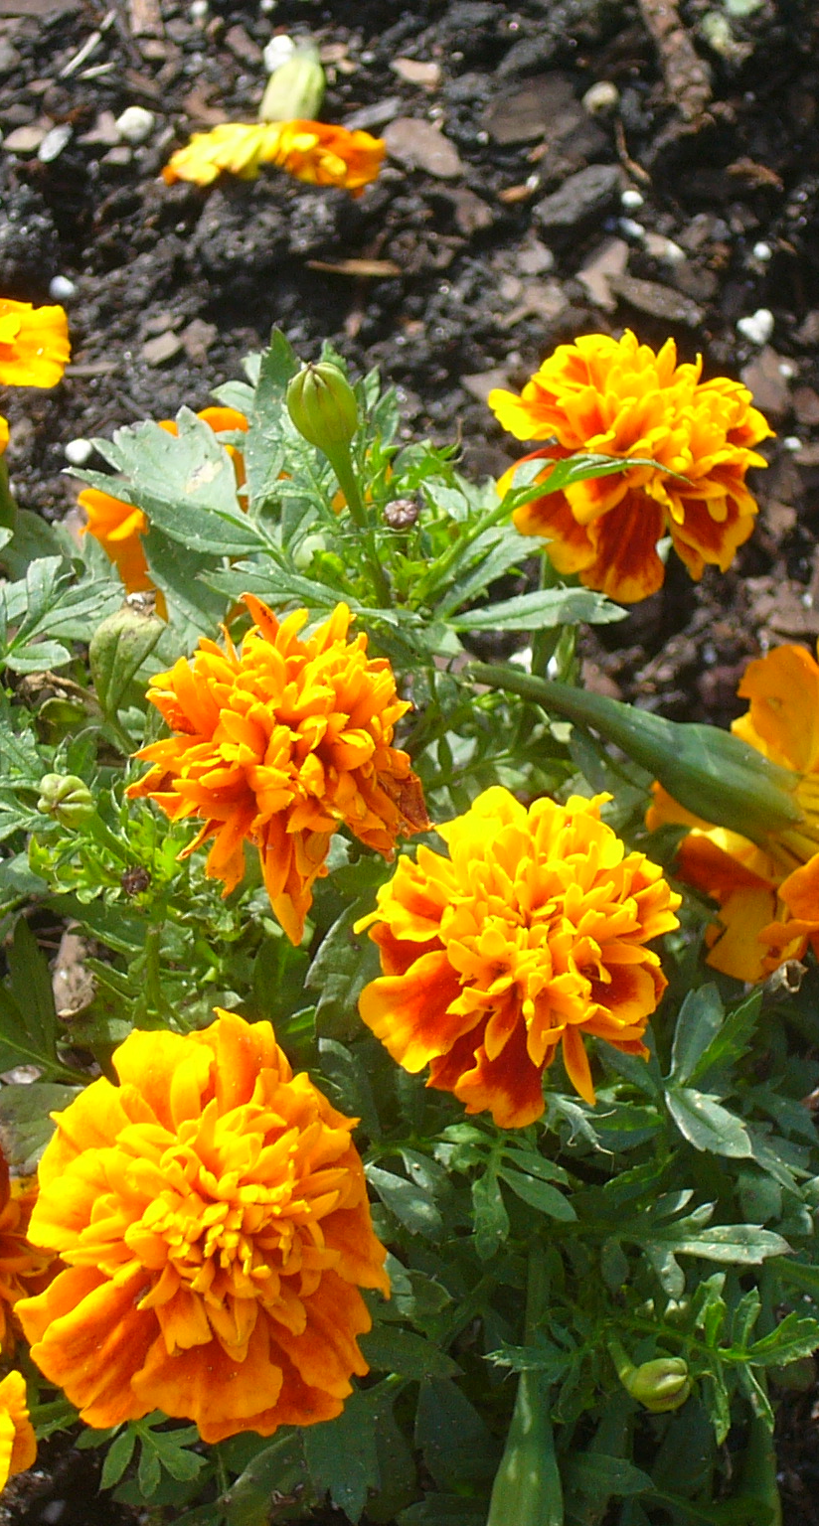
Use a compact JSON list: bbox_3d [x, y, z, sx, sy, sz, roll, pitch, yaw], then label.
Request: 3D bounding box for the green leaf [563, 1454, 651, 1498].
[{"bbox_3d":[0.031,0.113,0.798,0.015,0.004,0.006,16,52,13],"label":"green leaf"}]

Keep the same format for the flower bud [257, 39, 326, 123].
[{"bbox_3d":[-0.024,-0.142,1.050,0.013,0.013,0.018,11,81,-10],"label":"flower bud"}]

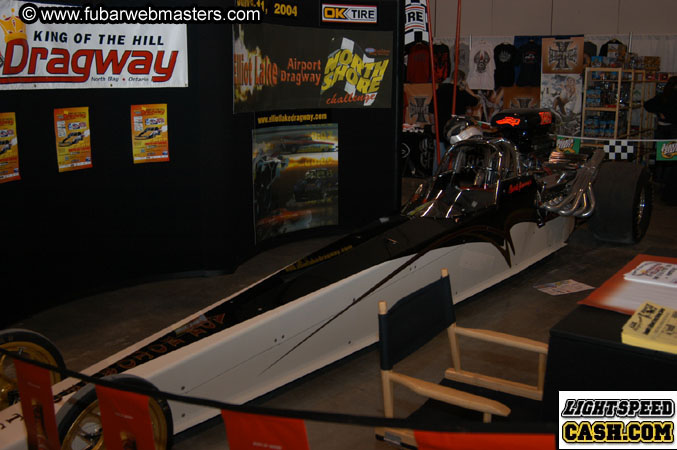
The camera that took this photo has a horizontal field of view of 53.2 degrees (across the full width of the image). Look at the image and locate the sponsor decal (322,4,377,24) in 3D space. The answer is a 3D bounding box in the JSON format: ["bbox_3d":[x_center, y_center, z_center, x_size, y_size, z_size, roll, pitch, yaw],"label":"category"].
[{"bbox_3d":[0.127,-2.299,7.385,0.685,0.200,0.015,-6,13,-29],"label":"sponsor decal"}]

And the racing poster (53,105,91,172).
[{"bbox_3d":[-1.886,-0.613,4.822,0.015,0.444,0.287,7,14,33],"label":"racing poster"}]

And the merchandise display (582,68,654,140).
[{"bbox_3d":[4.494,-1.483,10.861,0.500,1.930,2.100,8,14,36],"label":"merchandise display"}]

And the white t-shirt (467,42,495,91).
[{"bbox_3d":[2.345,-2.606,11.131,0.461,0.770,0.090,0,12,0],"label":"white t-shirt"}]

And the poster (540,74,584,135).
[{"bbox_3d":[3.669,-1.982,11.127,0.705,1.042,0.020,2,11,10],"label":"poster"}]

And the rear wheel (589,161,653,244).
[{"bbox_3d":[3.085,-0.252,7.371,0.447,0.863,0.863,9,14,37],"label":"rear wheel"}]

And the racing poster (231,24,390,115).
[{"bbox_3d":[-0.215,-1.501,6.497,1.910,0.775,0.170,-10,15,-38],"label":"racing poster"}]

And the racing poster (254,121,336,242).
[{"bbox_3d":[-0.441,-0.470,7.194,1.187,1.180,0.060,-11,15,-43],"label":"racing poster"}]

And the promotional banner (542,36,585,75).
[{"bbox_3d":[4.137,-3.116,12.434,0.770,0.650,0.030,-1,12,-2],"label":"promotional banner"}]

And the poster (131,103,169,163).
[{"bbox_3d":[-1.432,-0.696,5.163,0.287,0.444,0.015,-9,14,-35],"label":"poster"}]

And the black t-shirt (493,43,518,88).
[{"bbox_3d":[2.756,-2.618,11.129,0.411,0.730,0.090,0,12,0],"label":"black t-shirt"}]

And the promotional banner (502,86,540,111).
[{"bbox_3d":[3.402,-2.265,12.607,0.660,0.620,0.030,-1,12,-2],"label":"promotional banner"}]

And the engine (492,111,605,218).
[{"bbox_3d":[2.002,-0.627,6.801,0.900,1.050,1.100,9,14,37],"label":"engine"}]

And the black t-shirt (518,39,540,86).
[{"bbox_3d":[3.124,-2.653,11.121,0.411,0.737,0.090,0,12,0],"label":"black t-shirt"}]

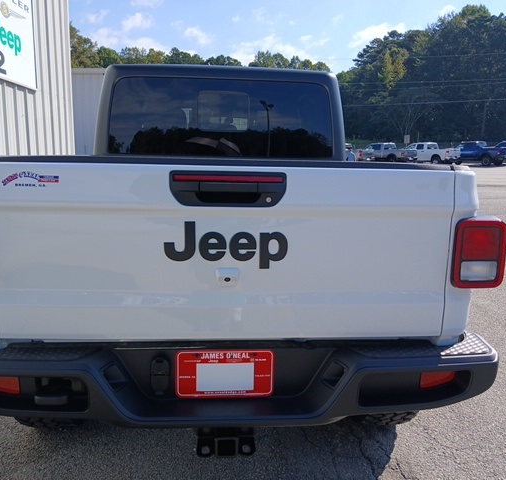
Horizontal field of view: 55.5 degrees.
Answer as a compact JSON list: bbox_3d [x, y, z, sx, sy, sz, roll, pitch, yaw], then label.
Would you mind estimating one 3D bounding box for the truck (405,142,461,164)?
[{"bbox_3d":[15.750,-7.900,43.800,2.020,1.930,5.800,-5,13,-29],"label":"truck"}]

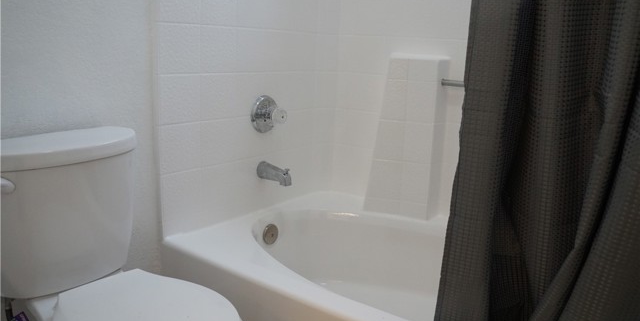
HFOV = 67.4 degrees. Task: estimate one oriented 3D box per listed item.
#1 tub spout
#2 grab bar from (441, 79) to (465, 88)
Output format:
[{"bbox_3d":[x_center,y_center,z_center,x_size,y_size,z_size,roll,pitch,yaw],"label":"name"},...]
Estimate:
[{"bbox_3d":[-0.162,0.054,1.810,0.145,0.075,0.064,12,16,35],"label":"tub spout"},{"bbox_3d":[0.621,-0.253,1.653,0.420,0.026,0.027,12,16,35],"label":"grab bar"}]

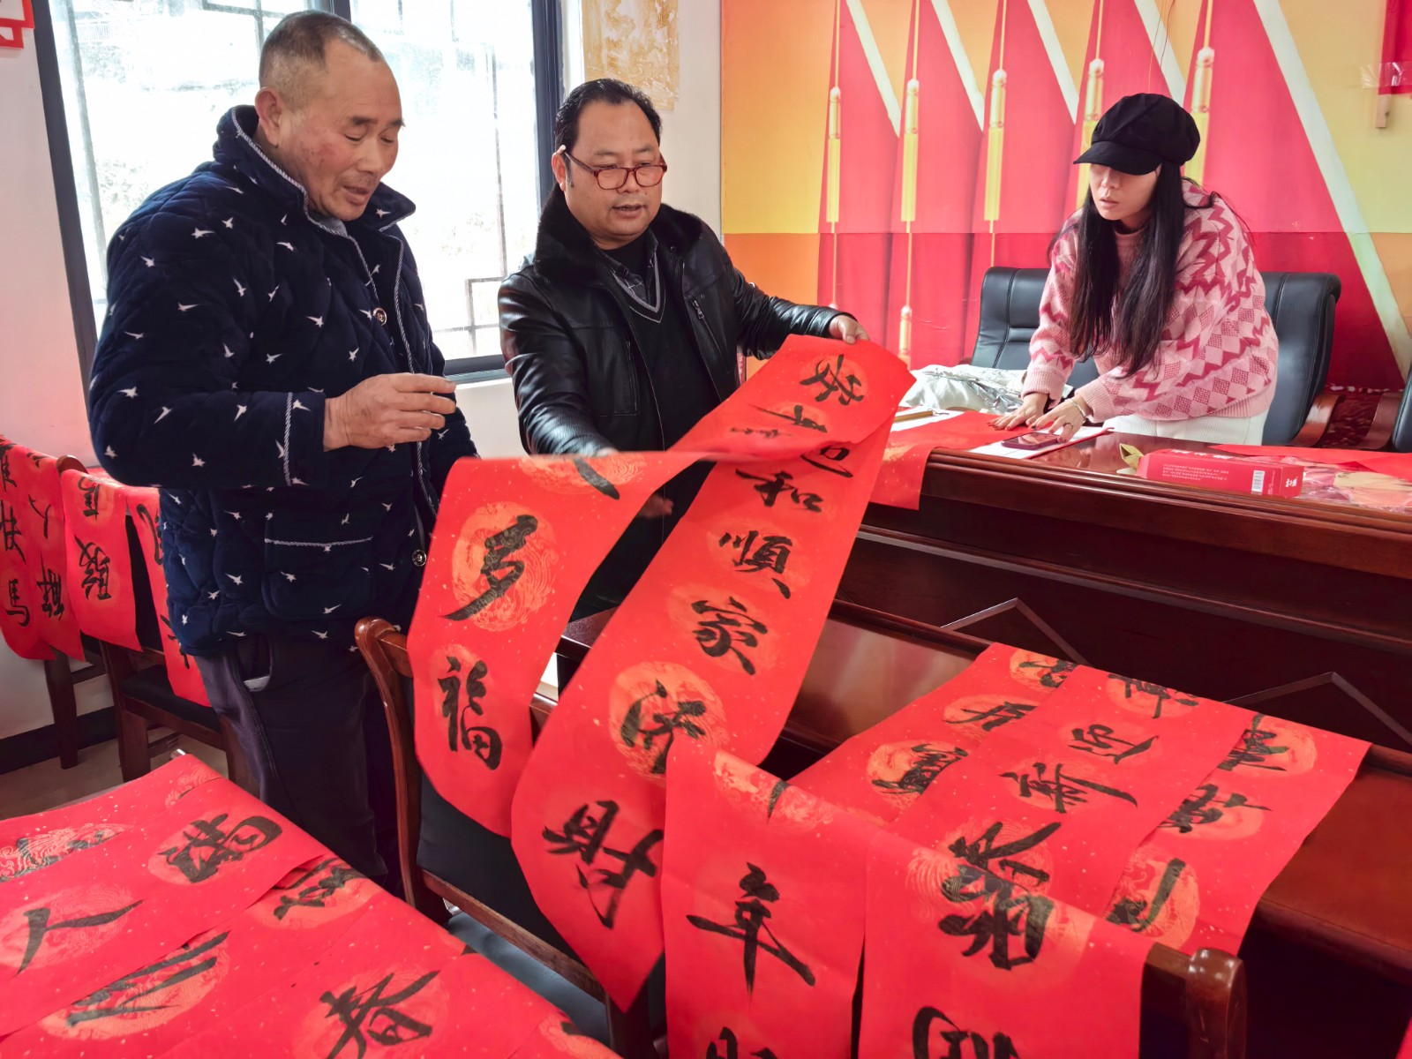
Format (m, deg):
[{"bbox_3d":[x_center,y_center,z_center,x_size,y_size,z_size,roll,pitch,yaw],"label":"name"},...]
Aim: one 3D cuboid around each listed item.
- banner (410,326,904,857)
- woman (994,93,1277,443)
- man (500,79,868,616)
[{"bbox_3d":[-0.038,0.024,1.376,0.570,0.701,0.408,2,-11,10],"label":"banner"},{"bbox_3d":[0.974,-0.160,2.435,0.620,1.500,0.520,-14,19,-42],"label":"woman"},{"bbox_3d":[-0.054,0.122,1.803,0.570,1.632,0.480,-7,15,-24],"label":"man"}]

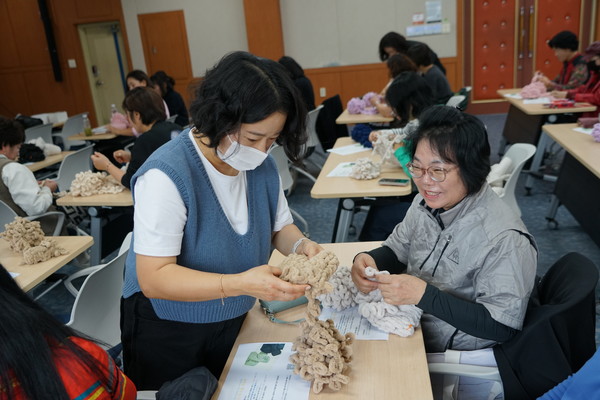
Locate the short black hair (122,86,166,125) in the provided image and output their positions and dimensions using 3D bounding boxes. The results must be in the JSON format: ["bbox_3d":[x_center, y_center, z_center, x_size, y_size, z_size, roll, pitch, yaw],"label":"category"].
[{"bbox_3d":[-0.819,-0.501,2.866,0.220,0.210,0.190,-2,18,10],"label":"short black hair"}]

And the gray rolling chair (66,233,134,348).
[{"bbox_3d":[-0.822,0.550,2.061,0.550,0.800,0.550,-1,19,12],"label":"gray rolling chair"}]

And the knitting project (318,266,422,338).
[{"bbox_3d":[0.186,0.249,1.415,0.260,0.120,0.220,-2,17,10],"label":"knitting project"}]

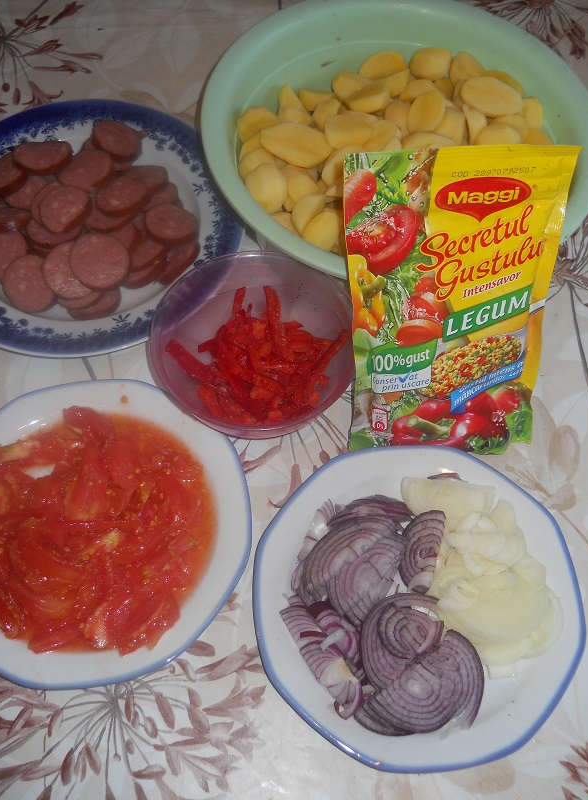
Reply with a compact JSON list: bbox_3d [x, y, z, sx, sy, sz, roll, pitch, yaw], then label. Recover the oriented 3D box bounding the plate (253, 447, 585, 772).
[{"bbox_3d":[0.078,0.127,0.548,0.205,0.023,0.205,-3,62,-2],"label":"plate"}]

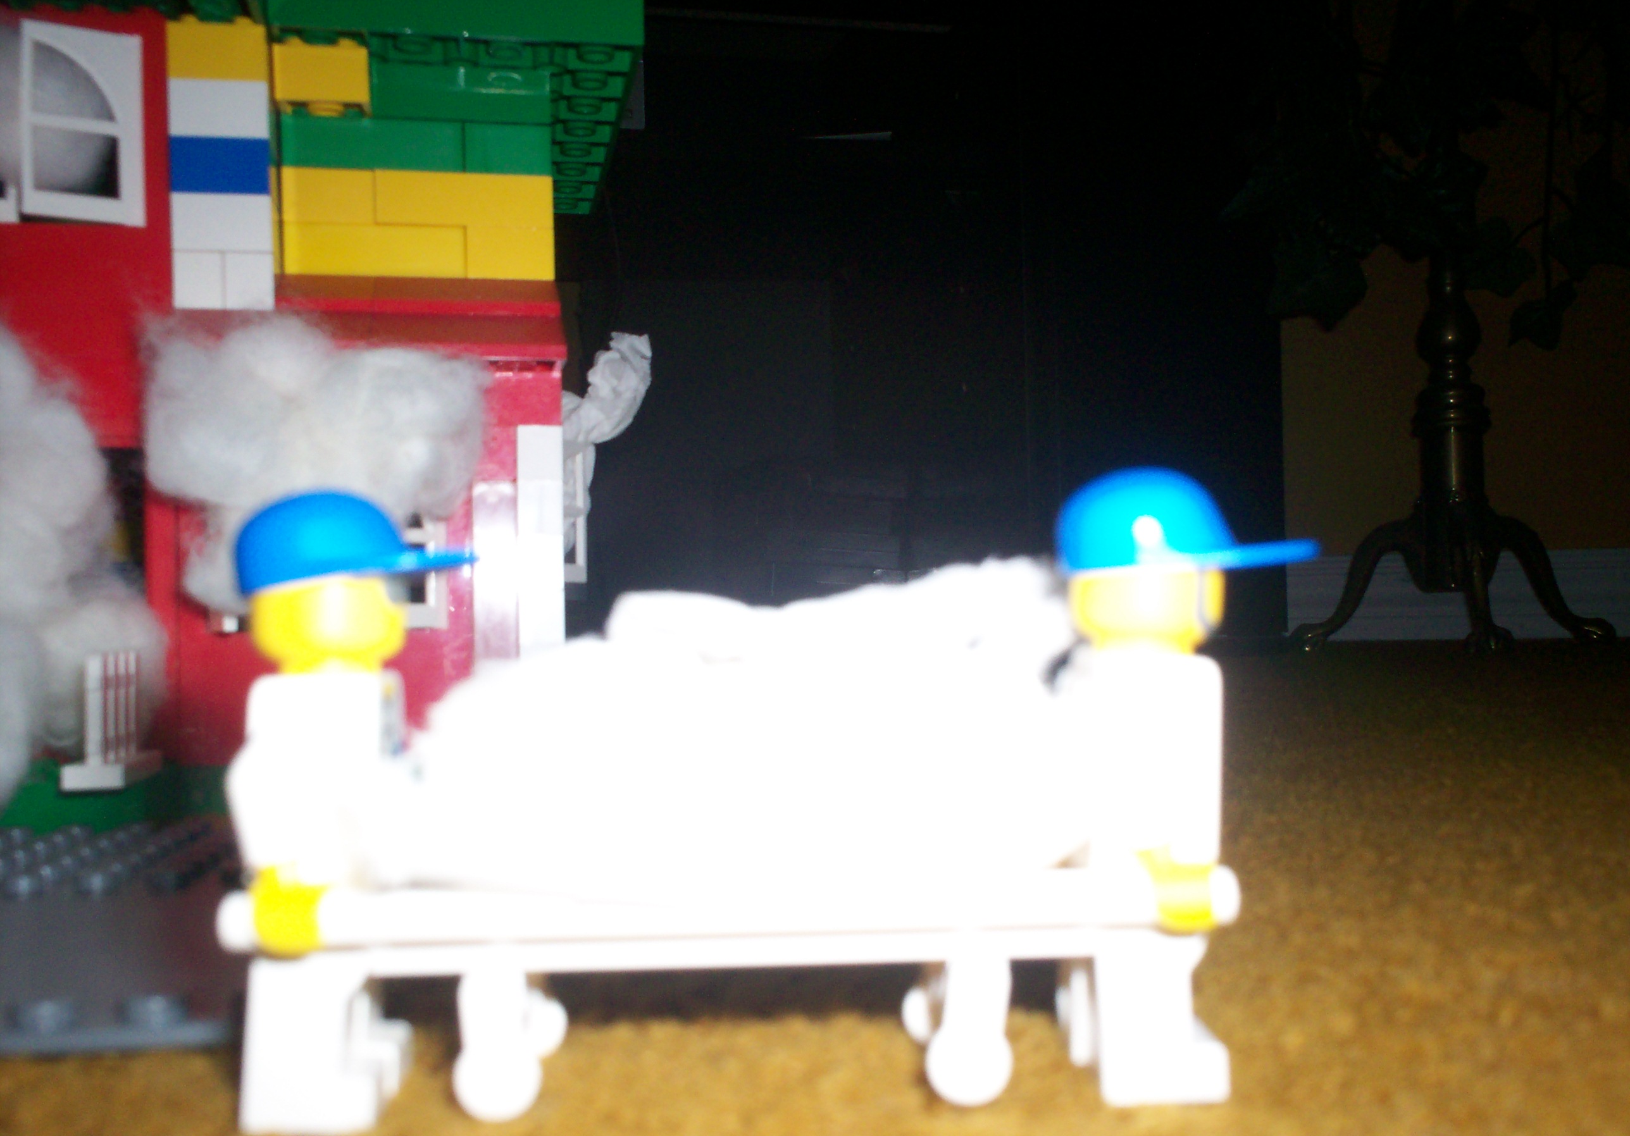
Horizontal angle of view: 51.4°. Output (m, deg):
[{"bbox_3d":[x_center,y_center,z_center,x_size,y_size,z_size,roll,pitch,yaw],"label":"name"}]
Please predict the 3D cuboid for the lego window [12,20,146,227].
[{"bbox_3d":[-0.120,-0.072,0.277,0.018,0.031,0.003,-1,0,-33],"label":"lego window"}]

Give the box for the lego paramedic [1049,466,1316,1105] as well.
[{"bbox_3d":[0.025,0.014,0.115,0.017,0.041,0.025,-1,-1,-1],"label":"lego paramedic"}]

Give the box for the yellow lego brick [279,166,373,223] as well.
[{"bbox_3d":[-0.089,-0.067,0.310,0.016,0.010,0.014,-1,-2,-13],"label":"yellow lego brick"}]

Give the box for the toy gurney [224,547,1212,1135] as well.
[{"bbox_3d":[-0.005,0.016,0.113,0.062,0.034,0.025,-1,-1,-2],"label":"toy gurney"}]

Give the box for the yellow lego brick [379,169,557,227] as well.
[{"bbox_3d":[-0.065,-0.067,0.316,0.032,0.010,0.014,-1,-2,-13],"label":"yellow lego brick"}]

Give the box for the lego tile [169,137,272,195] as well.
[{"bbox_3d":[-0.101,-0.067,0.290,0.016,0.010,0.014,-1,-2,-11],"label":"lego tile"}]

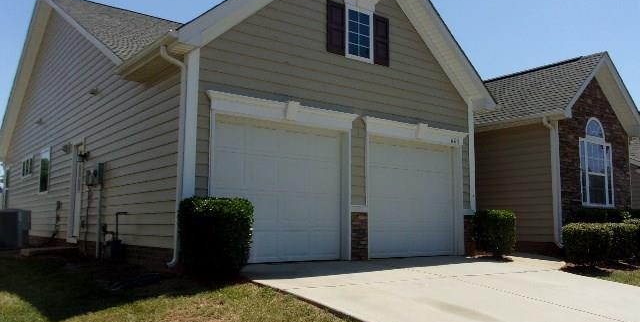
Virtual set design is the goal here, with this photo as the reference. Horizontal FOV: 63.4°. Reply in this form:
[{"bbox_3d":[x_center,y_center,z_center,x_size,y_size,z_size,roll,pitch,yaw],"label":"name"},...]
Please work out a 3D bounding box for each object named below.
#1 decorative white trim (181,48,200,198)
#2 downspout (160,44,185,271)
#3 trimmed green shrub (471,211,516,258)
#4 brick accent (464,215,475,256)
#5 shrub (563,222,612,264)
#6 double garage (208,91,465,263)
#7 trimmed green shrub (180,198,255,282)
[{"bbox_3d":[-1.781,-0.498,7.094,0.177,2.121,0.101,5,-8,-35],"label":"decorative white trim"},{"bbox_3d":[-2.019,-0.095,6.917,0.353,2.929,0.101,5,-8,-35],"label":"downspout"},{"bbox_3d":[3.545,1.448,10.518,0.707,0.949,0.707,5,-8,-35],"label":"trimmed green shrub"},{"bbox_3d":[2.944,1.460,10.249,0.359,0.788,0.162,5,-8,-35],"label":"brick accent"},{"bbox_3d":[5.361,1.639,10.413,0.747,0.788,0.747,5,-8,-35],"label":"shrub"},{"bbox_3d":[0.610,0.446,8.758,5.424,2.424,0.333,5,-8,-35],"label":"double garage"},{"bbox_3d":[-1.295,0.946,6.568,0.768,0.980,0.778,5,-8,-35],"label":"trimmed green shrub"}]

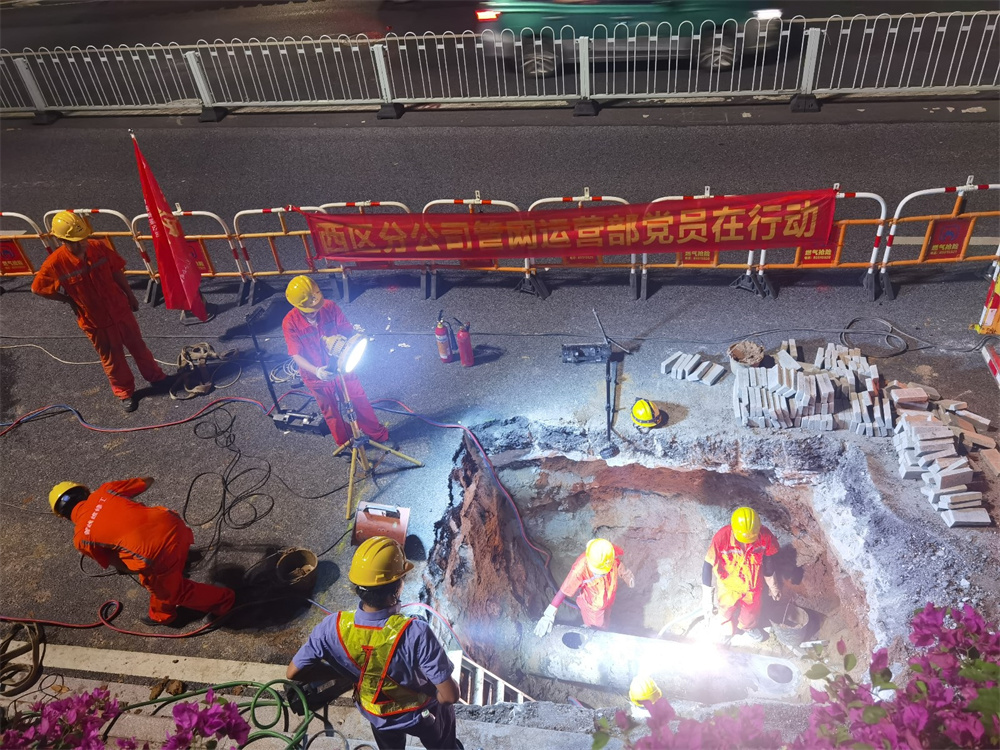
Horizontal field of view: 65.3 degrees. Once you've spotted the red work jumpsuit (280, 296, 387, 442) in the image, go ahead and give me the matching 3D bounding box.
[{"bbox_3d":[-1.173,0.013,5.713,0.530,1.360,0.420,-25,43,-21],"label":"red work jumpsuit"}]

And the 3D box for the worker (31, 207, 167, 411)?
[{"bbox_3d":[-3.242,-0.509,6.396,0.670,1.730,0.440,-27,44,-23],"label":"worker"}]

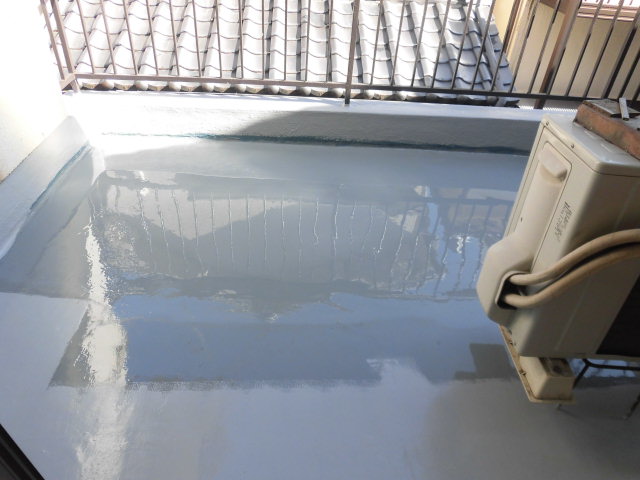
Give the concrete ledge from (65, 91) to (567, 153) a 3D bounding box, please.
[{"bbox_3d":[0.102,-0.743,2.797,3.190,0.194,0.275,2,33,-1],"label":"concrete ledge"}]

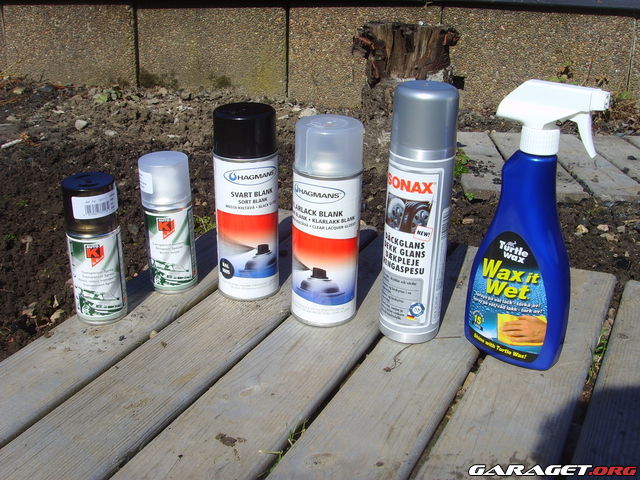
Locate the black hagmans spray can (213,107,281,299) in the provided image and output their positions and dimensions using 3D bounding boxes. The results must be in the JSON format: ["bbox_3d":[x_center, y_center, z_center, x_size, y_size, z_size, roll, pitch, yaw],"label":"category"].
[{"bbox_3d":[-0.078,-0.040,0.772,0.066,0.203,0.066,1,25,0],"label":"black hagmans spray can"}]

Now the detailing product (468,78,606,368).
[{"bbox_3d":[0.191,-0.012,0.652,0.095,0.261,0.057,13,28,25],"label":"detailing product"}]

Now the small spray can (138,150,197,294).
[{"bbox_3d":[-0.164,-0.019,0.789,0.053,0.147,0.053,-1,25,-4],"label":"small spray can"}]

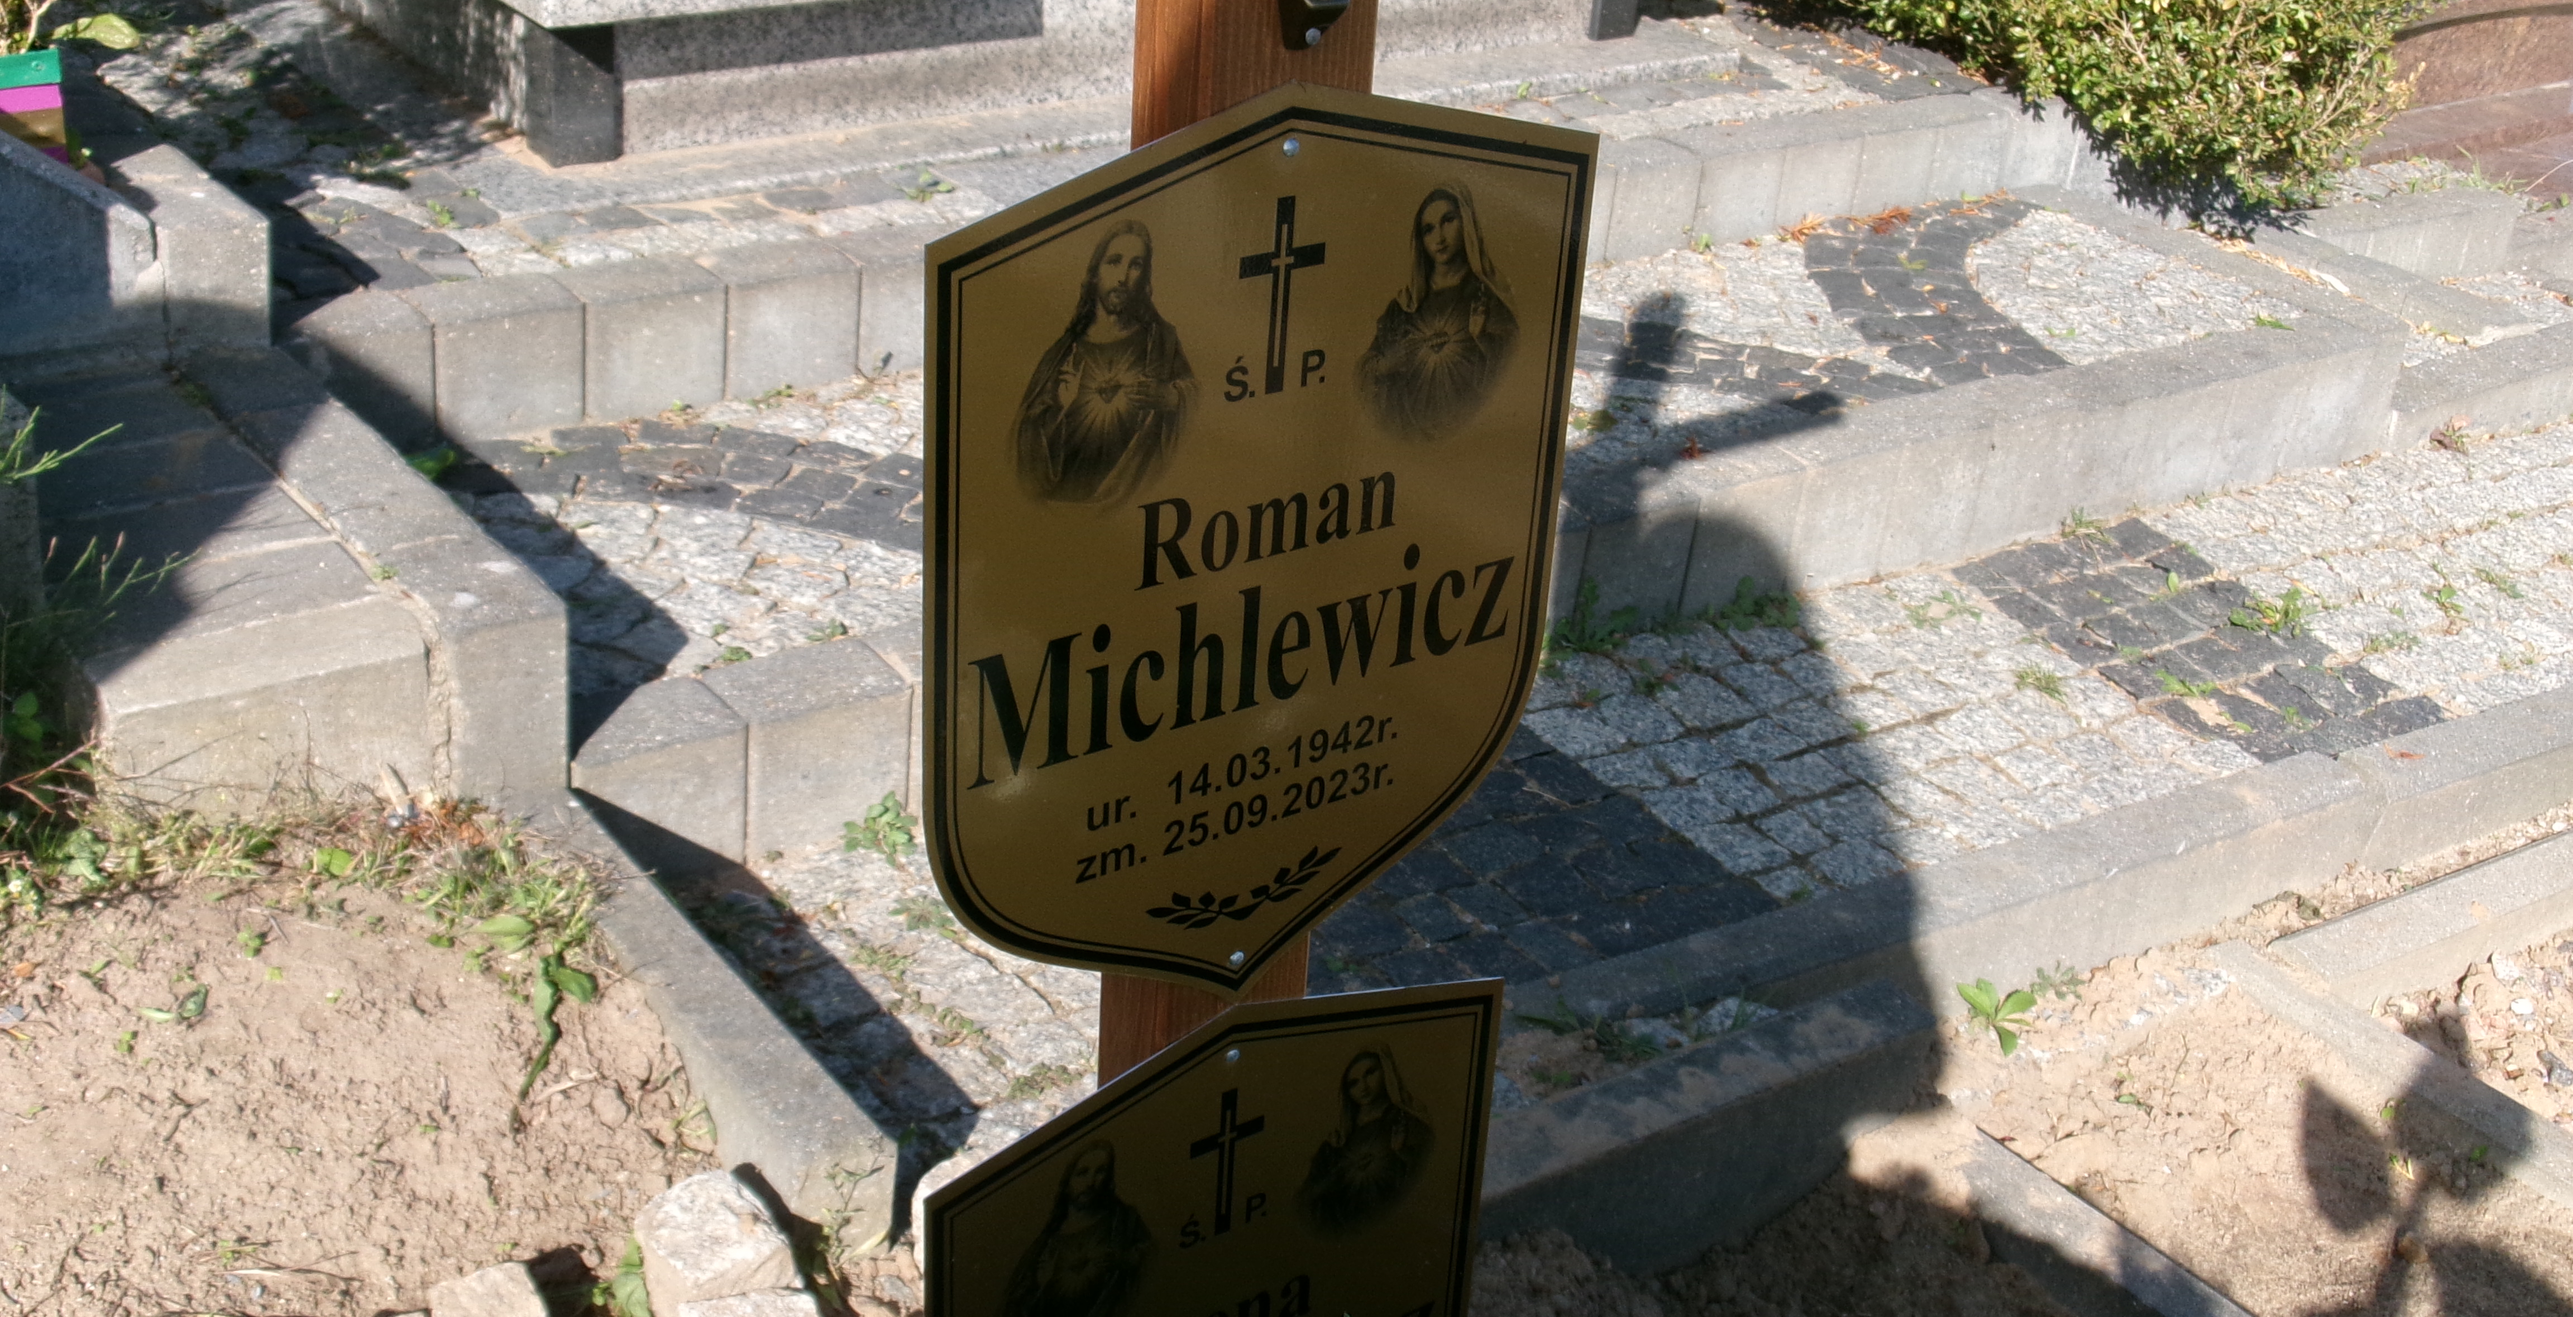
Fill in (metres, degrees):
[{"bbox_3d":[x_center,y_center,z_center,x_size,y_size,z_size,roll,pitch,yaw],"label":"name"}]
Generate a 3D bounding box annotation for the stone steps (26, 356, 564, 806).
[{"bbox_3d":[-0.812,-0.052,2.398,0.333,0.140,0.578,-13,31,-33],"label":"stone steps"}]

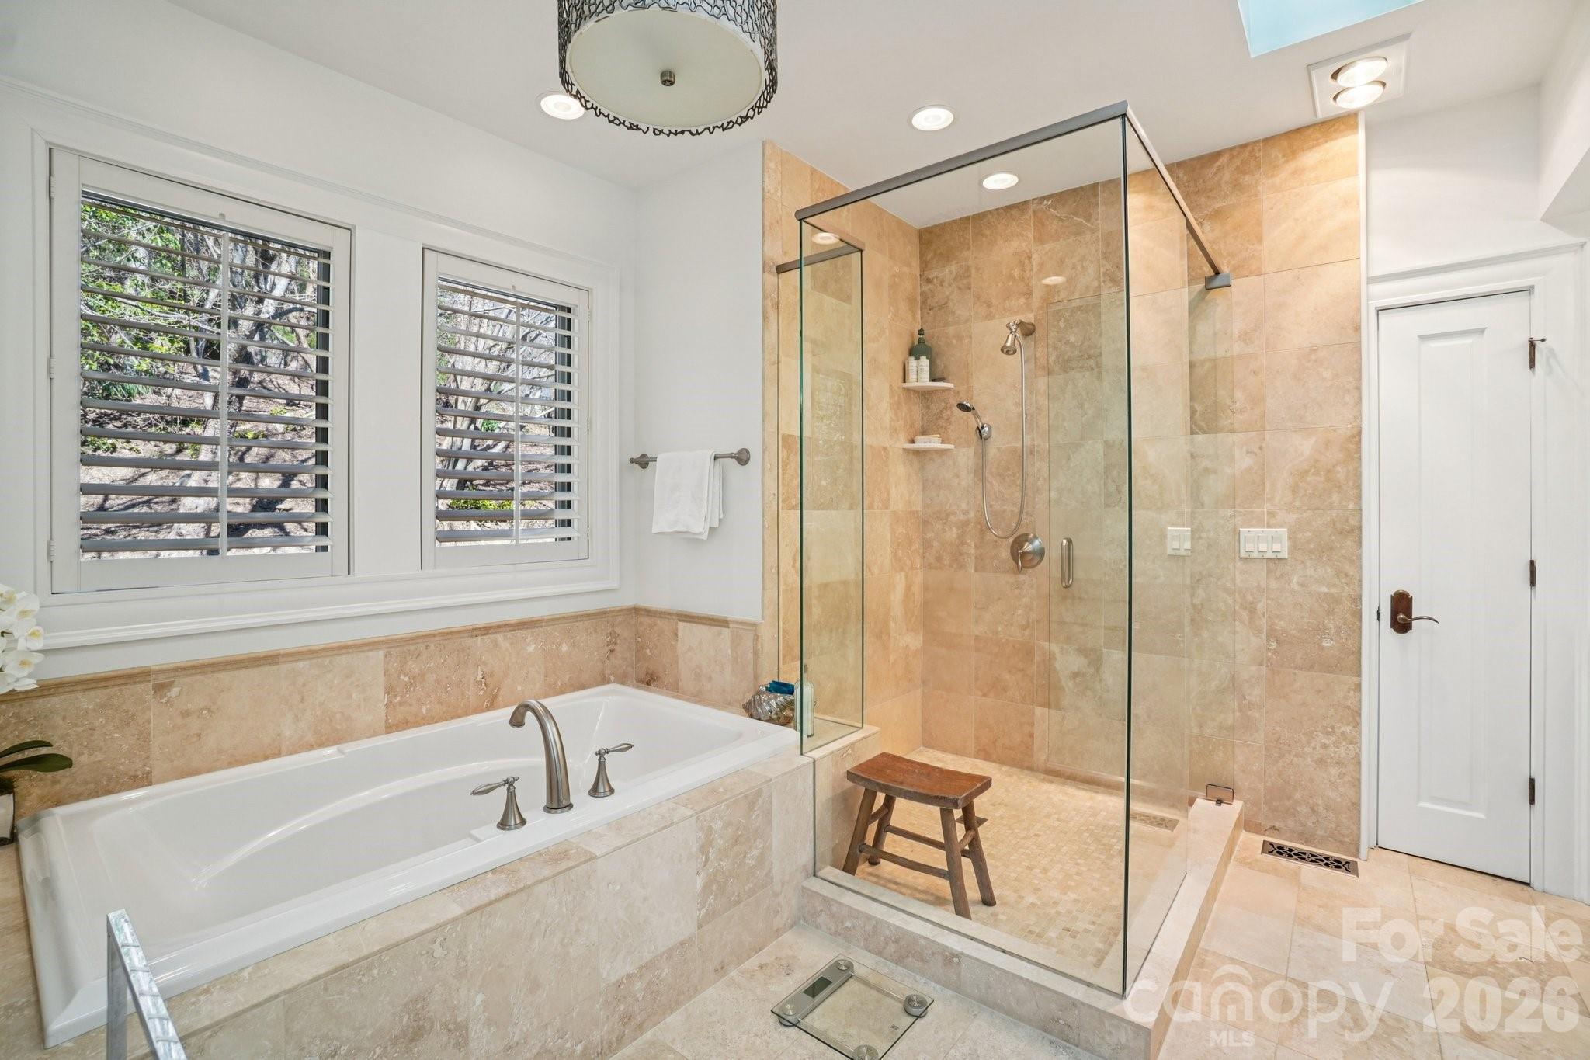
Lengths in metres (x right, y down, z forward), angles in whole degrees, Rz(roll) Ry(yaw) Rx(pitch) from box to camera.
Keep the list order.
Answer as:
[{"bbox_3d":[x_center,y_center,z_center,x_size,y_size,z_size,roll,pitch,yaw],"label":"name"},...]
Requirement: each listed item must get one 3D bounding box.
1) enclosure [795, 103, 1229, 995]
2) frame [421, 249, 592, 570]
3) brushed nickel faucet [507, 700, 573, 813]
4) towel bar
[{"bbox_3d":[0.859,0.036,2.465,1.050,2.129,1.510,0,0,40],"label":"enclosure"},{"bbox_3d":[-1.108,-0.442,2.628,0.055,1.152,0.667,0,0,40],"label":"frame"},{"bbox_3d":[-0.651,0.562,1.684,0.253,0.245,0.065,0,0,40],"label":"brushed nickel faucet"},{"bbox_3d":[-0.474,-0.301,2.816,0.670,0.070,0.080,0,0,40],"label":"towel bar"}]

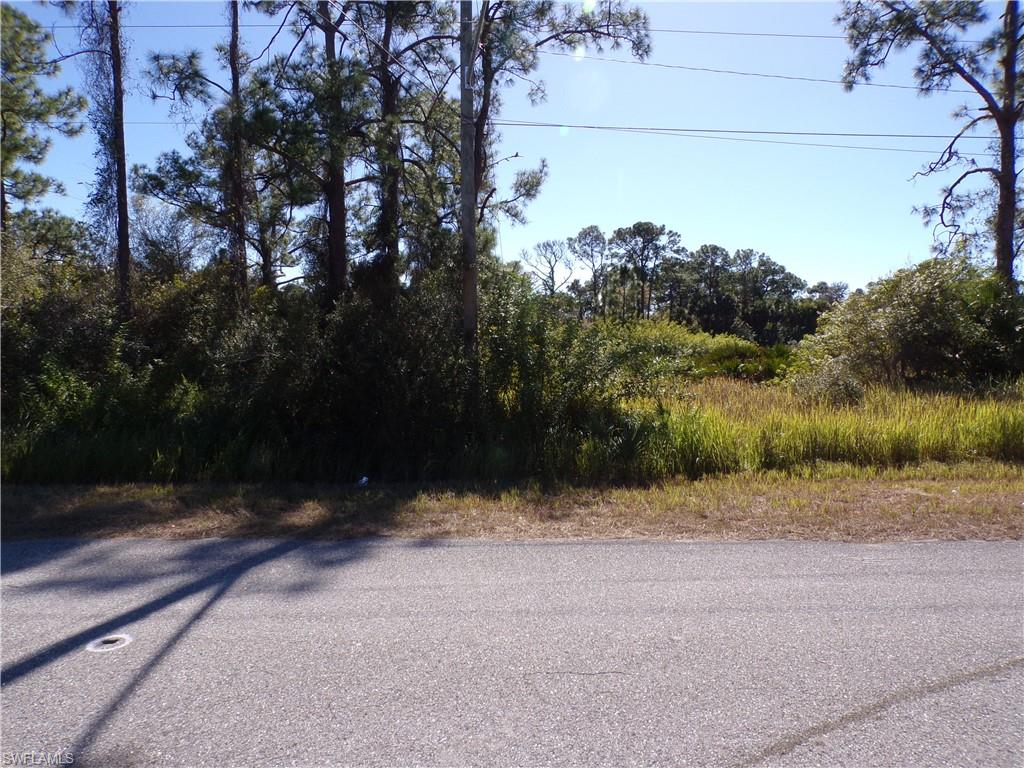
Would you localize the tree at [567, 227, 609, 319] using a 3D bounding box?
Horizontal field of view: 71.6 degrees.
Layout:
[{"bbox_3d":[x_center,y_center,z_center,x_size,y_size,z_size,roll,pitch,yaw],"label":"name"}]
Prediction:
[{"bbox_3d":[6.034,-6.973,55.701,3.470,10.961,3.470,0,3,0],"label":"tree"}]

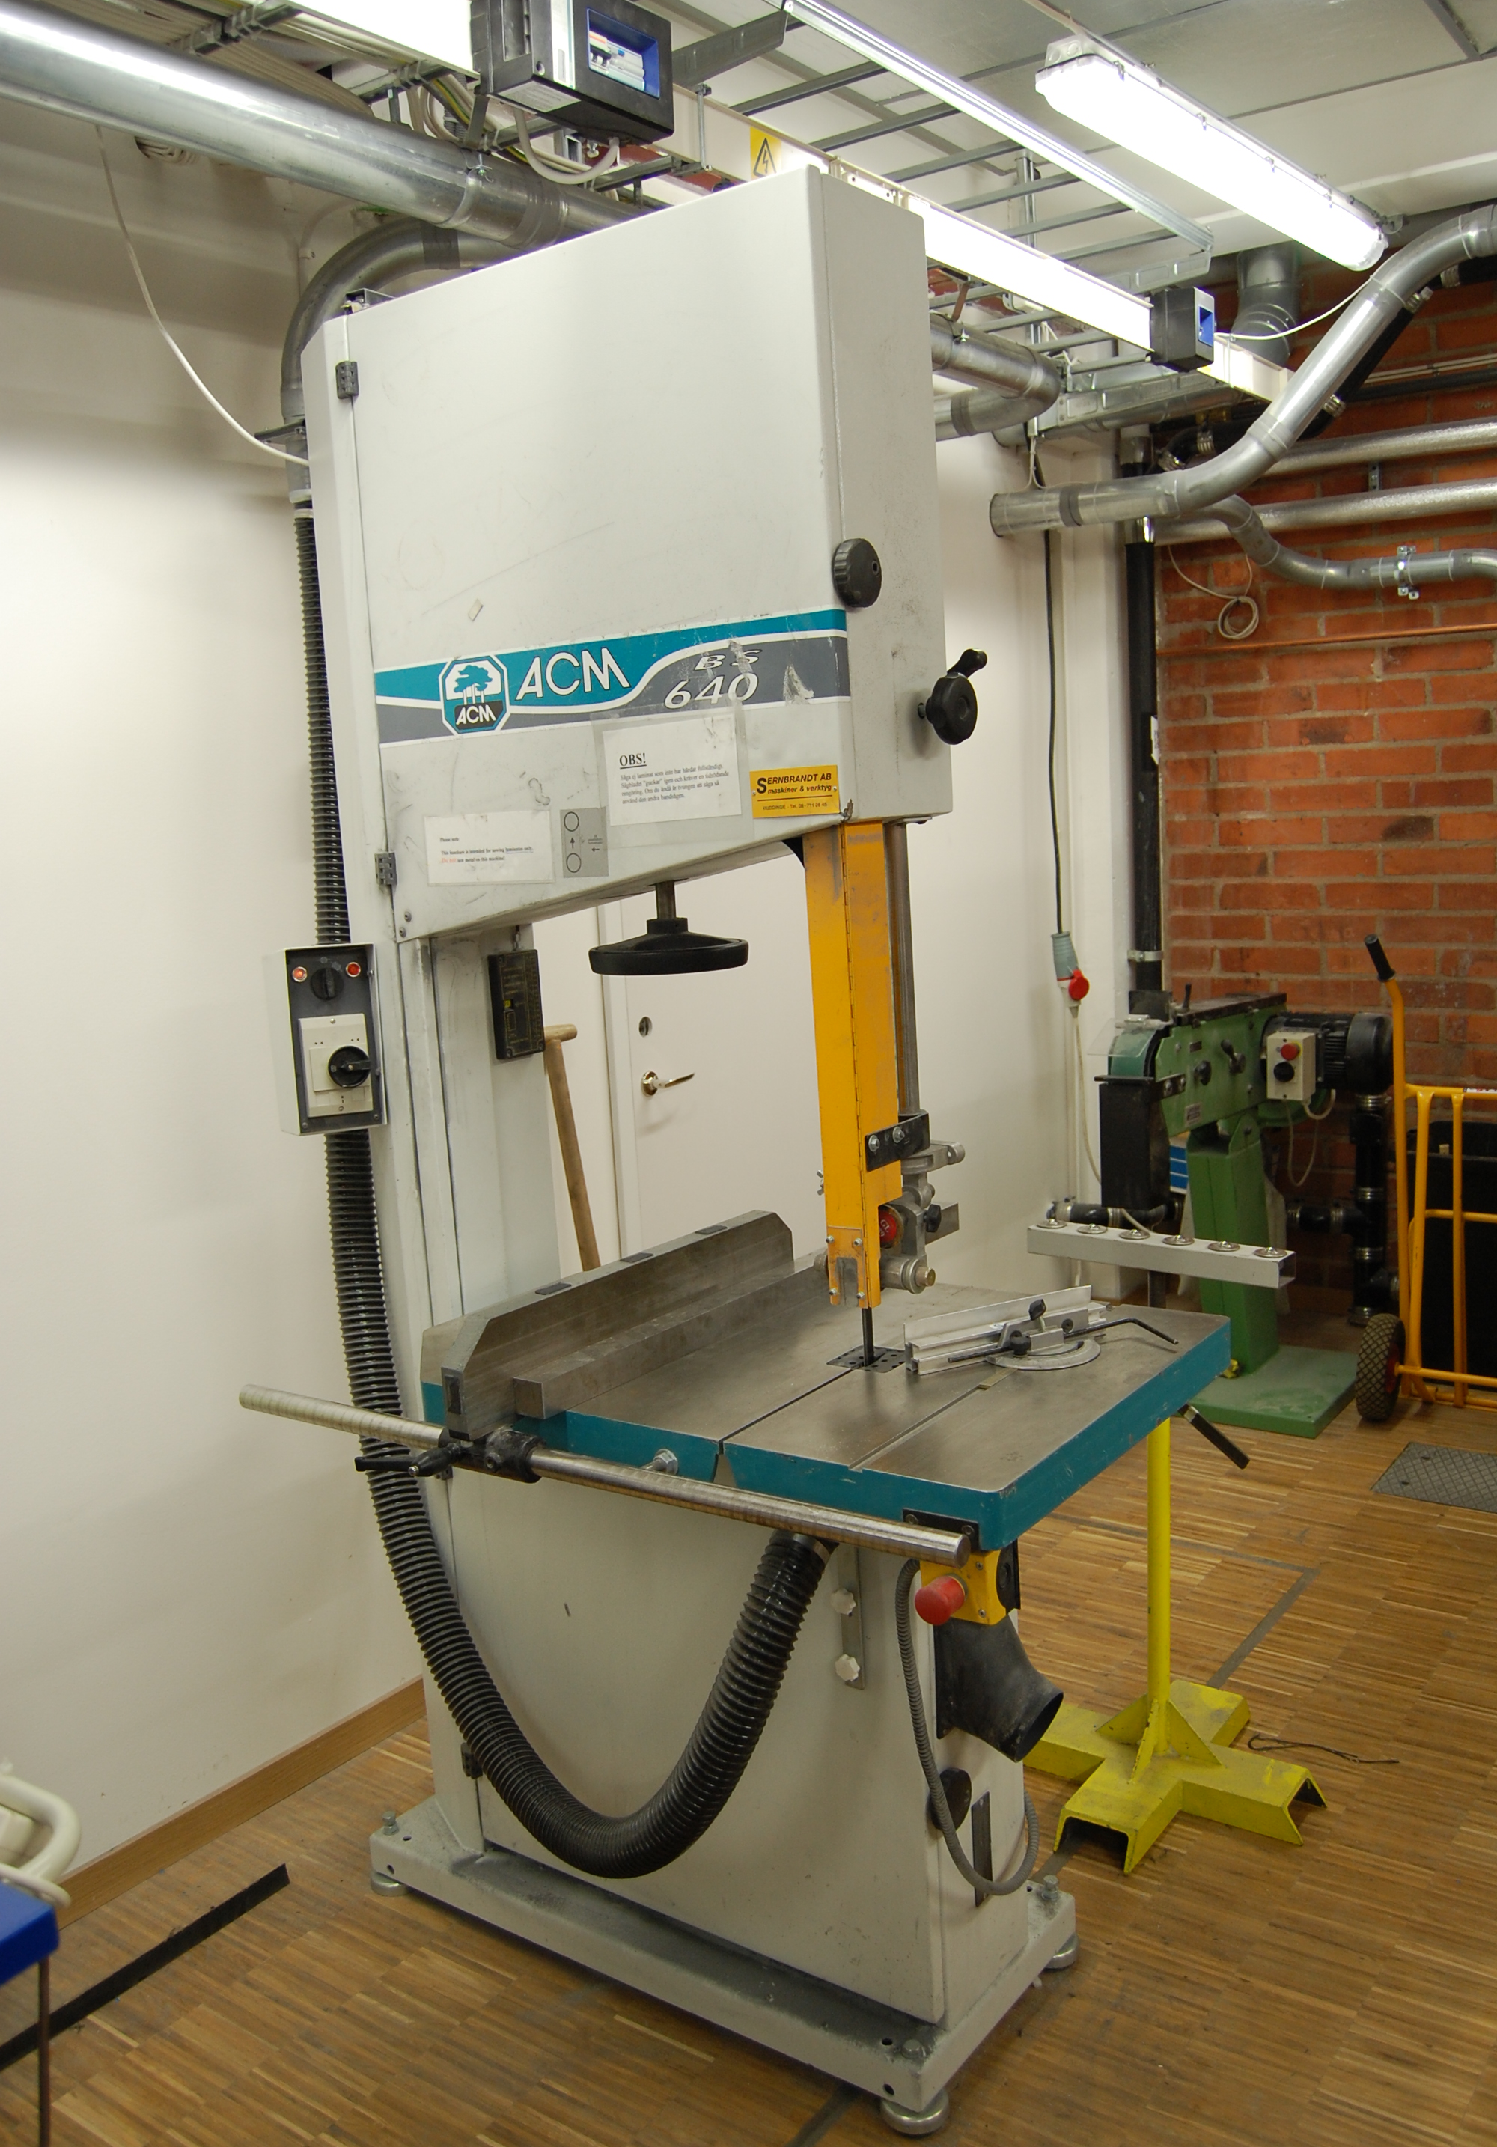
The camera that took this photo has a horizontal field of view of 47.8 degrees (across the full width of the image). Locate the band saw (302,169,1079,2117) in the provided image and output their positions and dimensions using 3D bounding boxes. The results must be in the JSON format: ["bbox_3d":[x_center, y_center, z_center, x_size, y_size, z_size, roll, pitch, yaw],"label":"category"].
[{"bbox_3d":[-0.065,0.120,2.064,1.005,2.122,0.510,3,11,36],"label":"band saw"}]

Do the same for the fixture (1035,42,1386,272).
[{"bbox_3d":[0.929,-1.713,3.223,0.150,0.100,1.280,4,12,40],"label":"fixture"}]

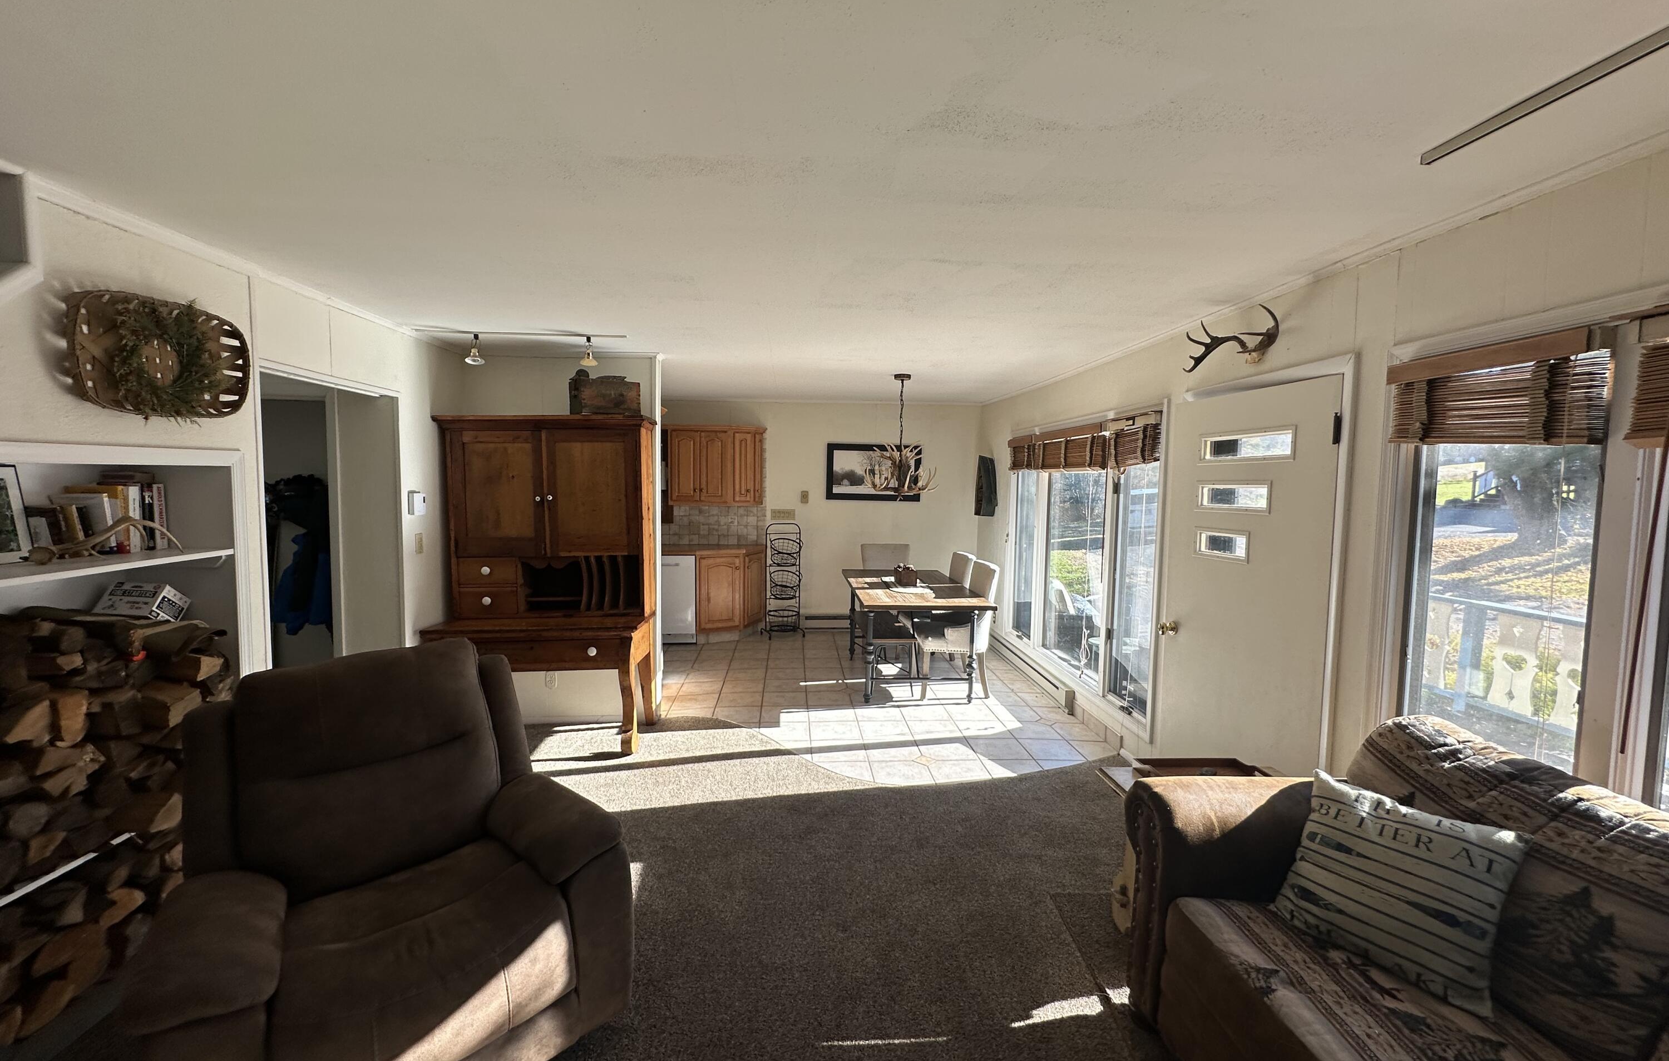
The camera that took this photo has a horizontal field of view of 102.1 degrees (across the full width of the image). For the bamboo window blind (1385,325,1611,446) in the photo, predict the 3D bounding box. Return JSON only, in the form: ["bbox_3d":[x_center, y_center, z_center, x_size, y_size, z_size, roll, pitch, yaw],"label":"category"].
[{"bbox_3d":[1.809,-0.368,1.897,0.086,0.288,0.596,0,4,-4],"label":"bamboo window blind"}]

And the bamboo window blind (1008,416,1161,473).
[{"bbox_3d":[1.663,-0.580,4.894,0.085,0.280,2.440,0,4,-4],"label":"bamboo window blind"}]

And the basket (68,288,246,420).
[{"bbox_3d":[-2.172,-0.548,2.170,0.136,0.353,0.616,0,4,-4],"label":"basket"}]

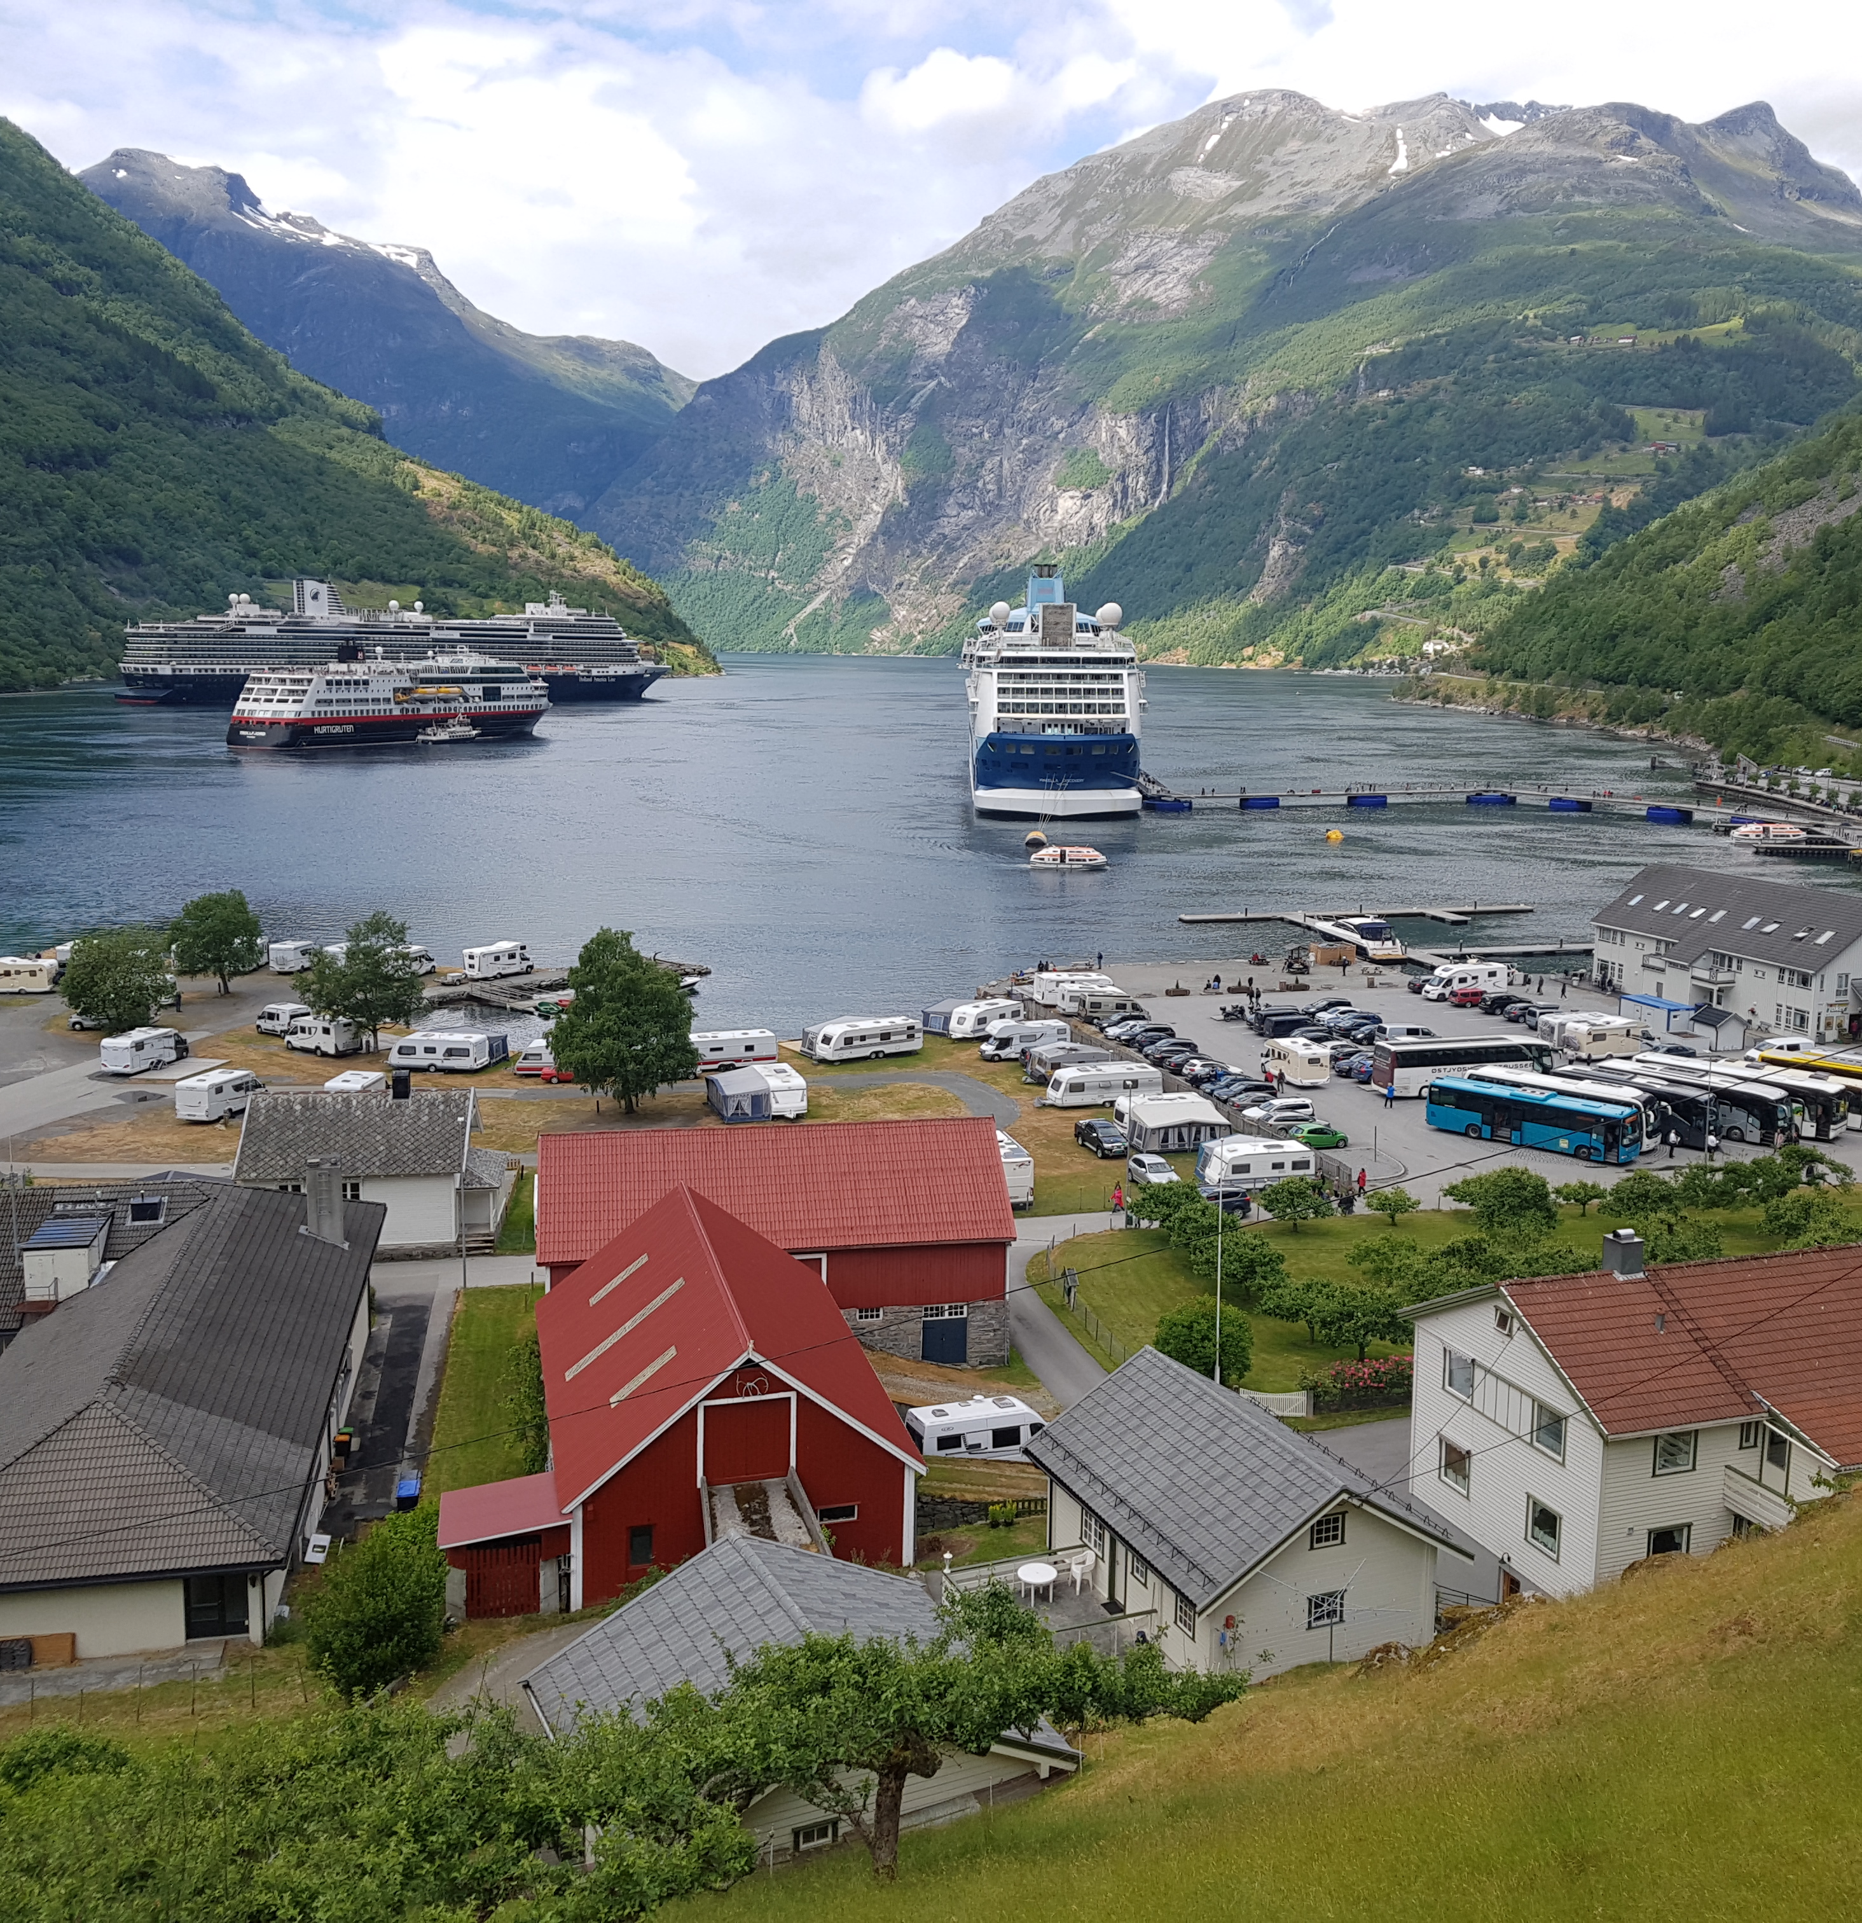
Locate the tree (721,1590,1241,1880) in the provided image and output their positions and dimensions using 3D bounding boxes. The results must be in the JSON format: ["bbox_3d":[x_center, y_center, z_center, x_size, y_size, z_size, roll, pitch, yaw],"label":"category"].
[{"bbox_3d":[0.617,9.591,24.121,6.400,3.900,4.400,0,10,0],"label":"tree"}]

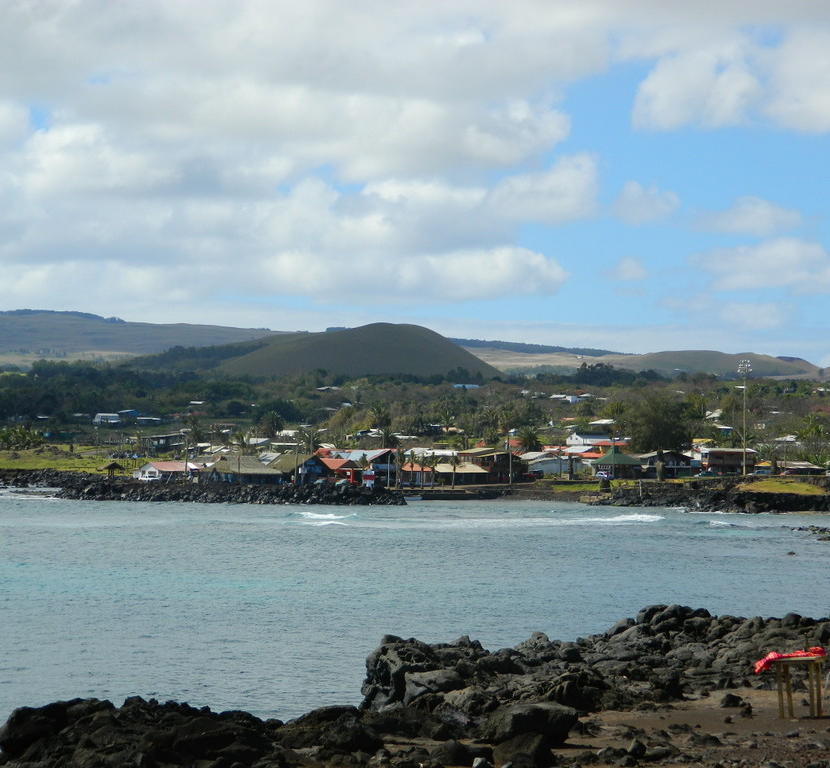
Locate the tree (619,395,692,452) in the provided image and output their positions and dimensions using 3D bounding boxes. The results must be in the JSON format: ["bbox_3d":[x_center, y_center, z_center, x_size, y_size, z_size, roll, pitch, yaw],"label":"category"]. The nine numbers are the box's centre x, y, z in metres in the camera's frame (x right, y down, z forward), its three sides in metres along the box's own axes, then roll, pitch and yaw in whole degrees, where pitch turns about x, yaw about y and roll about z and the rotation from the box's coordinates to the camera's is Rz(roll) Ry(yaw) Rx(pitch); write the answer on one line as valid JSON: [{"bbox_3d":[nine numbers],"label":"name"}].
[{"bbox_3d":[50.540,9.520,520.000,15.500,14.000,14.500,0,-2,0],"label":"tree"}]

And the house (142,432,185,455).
[{"bbox_3d":[-65.790,15.690,650.000,10.200,5.600,6.500,1,-2,-20],"label":"house"}]

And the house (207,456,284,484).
[{"bbox_3d":[-34.650,17.480,505.000,13.000,6.000,9.000,2,-2,-38],"label":"house"}]

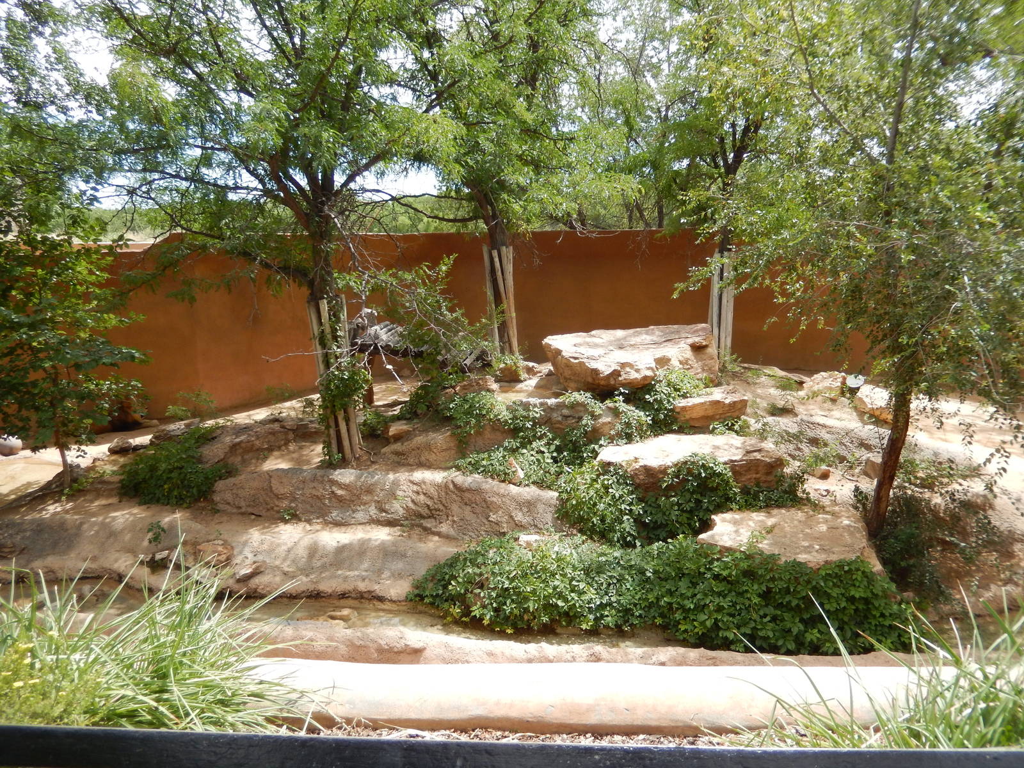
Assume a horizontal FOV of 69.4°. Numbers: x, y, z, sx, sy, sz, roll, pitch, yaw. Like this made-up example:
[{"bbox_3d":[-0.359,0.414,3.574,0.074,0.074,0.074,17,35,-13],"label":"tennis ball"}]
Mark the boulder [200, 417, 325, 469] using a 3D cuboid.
[{"bbox_3d":[-3.083,0.735,9.191,1.420,0.420,0.950,0,13,0],"label":"boulder"}]

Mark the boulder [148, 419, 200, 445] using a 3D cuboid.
[{"bbox_3d":[-4.365,0.618,9.575,0.640,0.240,0.450,0,13,0],"label":"boulder"}]

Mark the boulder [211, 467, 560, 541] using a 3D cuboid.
[{"bbox_3d":[-1.264,1.167,7.300,3.474,0.527,0.750,2,12,8],"label":"boulder"}]

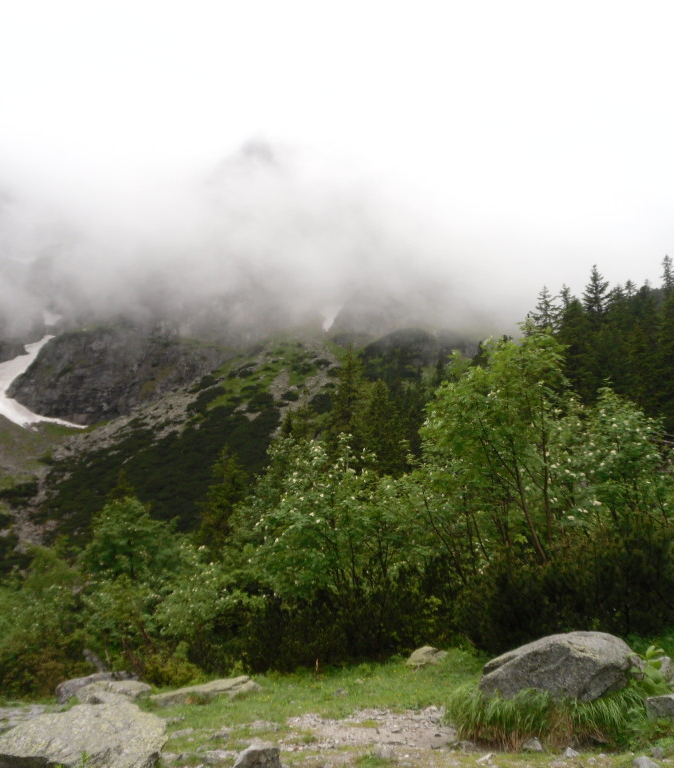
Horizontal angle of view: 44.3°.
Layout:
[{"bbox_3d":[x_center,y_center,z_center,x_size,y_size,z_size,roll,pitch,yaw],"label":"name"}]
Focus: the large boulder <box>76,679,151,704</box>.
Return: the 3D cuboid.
[{"bbox_3d":[-2.051,2.840,7.600,0.640,0.260,0.520,0,-7,0],"label":"large boulder"}]

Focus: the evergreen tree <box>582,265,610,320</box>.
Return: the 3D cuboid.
[{"bbox_3d":[16.228,-2.166,52.000,2.700,10.700,2.700,0,-7,0],"label":"evergreen tree"}]

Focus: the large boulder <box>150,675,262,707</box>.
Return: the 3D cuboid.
[{"bbox_3d":[-1.222,2.859,7.700,1.020,0.280,0.600,0,-7,0],"label":"large boulder"}]

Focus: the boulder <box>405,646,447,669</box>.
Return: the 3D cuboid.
[{"bbox_3d":[1.016,3.115,9.400,0.480,0.260,0.380,0,-7,0],"label":"boulder"}]

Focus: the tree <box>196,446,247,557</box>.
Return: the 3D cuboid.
[{"bbox_3d":[-2.852,3.359,21.000,1.600,3.700,1.600,0,-7,0],"label":"tree"}]

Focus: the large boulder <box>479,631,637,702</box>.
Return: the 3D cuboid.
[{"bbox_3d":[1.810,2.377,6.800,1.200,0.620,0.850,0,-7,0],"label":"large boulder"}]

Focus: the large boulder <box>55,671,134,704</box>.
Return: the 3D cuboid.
[{"bbox_3d":[-2.401,3.005,8.200,0.740,0.320,0.600,0,-7,0],"label":"large boulder"}]

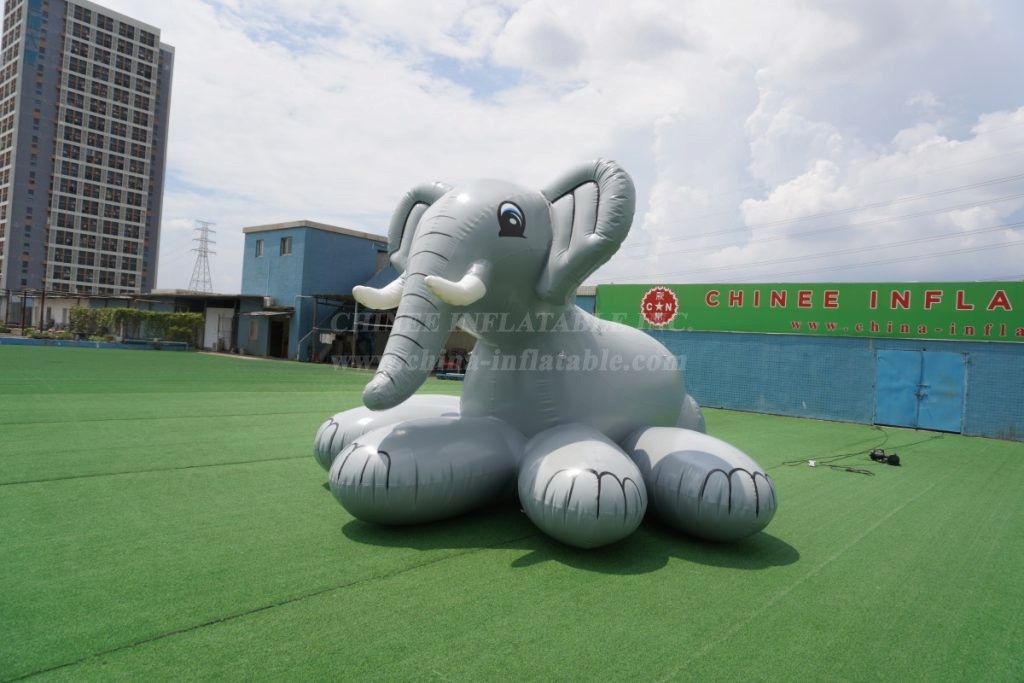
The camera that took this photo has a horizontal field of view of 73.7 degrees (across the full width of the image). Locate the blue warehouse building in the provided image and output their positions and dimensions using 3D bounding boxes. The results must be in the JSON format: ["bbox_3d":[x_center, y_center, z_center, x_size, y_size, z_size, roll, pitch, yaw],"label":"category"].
[{"bbox_3d":[-11.930,-2.767,42.842,6.732,7.803,7.344,3,-1,40],"label":"blue warehouse building"}]

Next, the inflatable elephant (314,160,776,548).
[{"bbox_3d":[0.527,-0.086,7.301,4.600,3.450,5.100,3,-1,35],"label":"inflatable elephant"}]

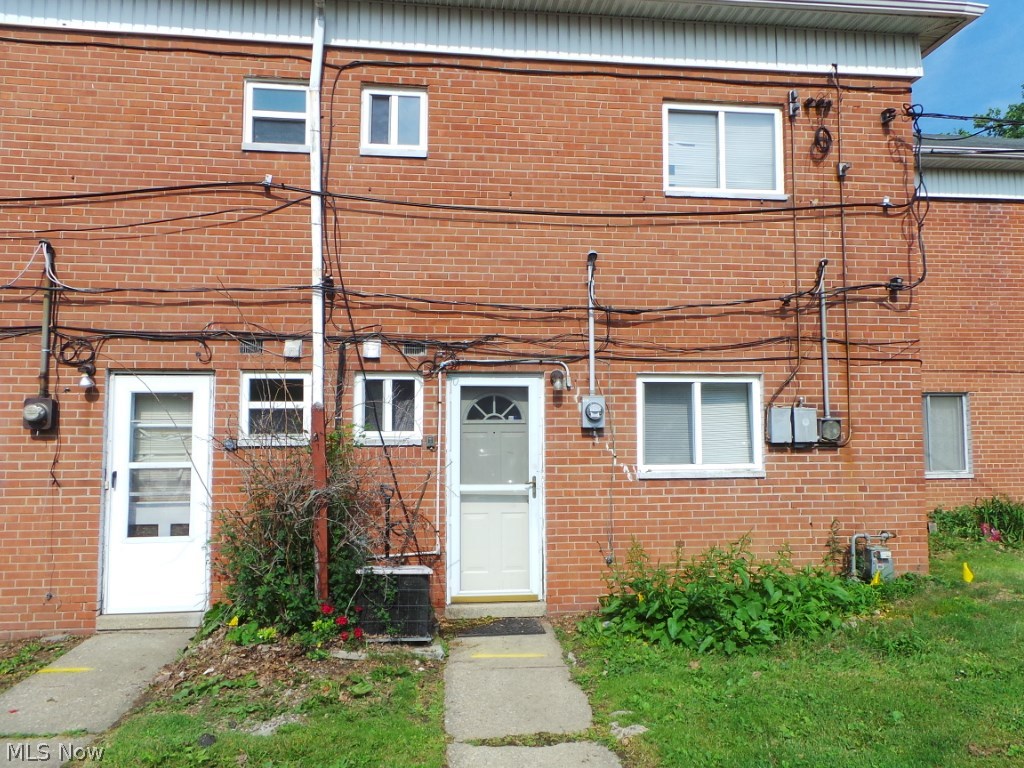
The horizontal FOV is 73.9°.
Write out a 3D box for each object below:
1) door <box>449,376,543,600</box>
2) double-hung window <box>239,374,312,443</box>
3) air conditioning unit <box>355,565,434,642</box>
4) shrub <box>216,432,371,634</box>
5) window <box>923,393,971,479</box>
[{"bbox_3d":[-0.149,0.926,6.120,0.845,1.990,0.080,0,-4,-6],"label":"door"},{"bbox_3d":[-2.053,0.222,5.958,0.615,0.630,0.090,0,-4,-6],"label":"double-hung window"},{"bbox_3d":[-0.914,1.695,5.404,0.580,0.548,0.510,0,-4,-6],"label":"air conditioning unit"},{"bbox_3d":[-1.707,1.137,5.389,1.109,1.490,0.900,0,-3,-6],"label":"shrub"},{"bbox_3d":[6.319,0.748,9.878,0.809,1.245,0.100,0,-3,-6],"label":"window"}]

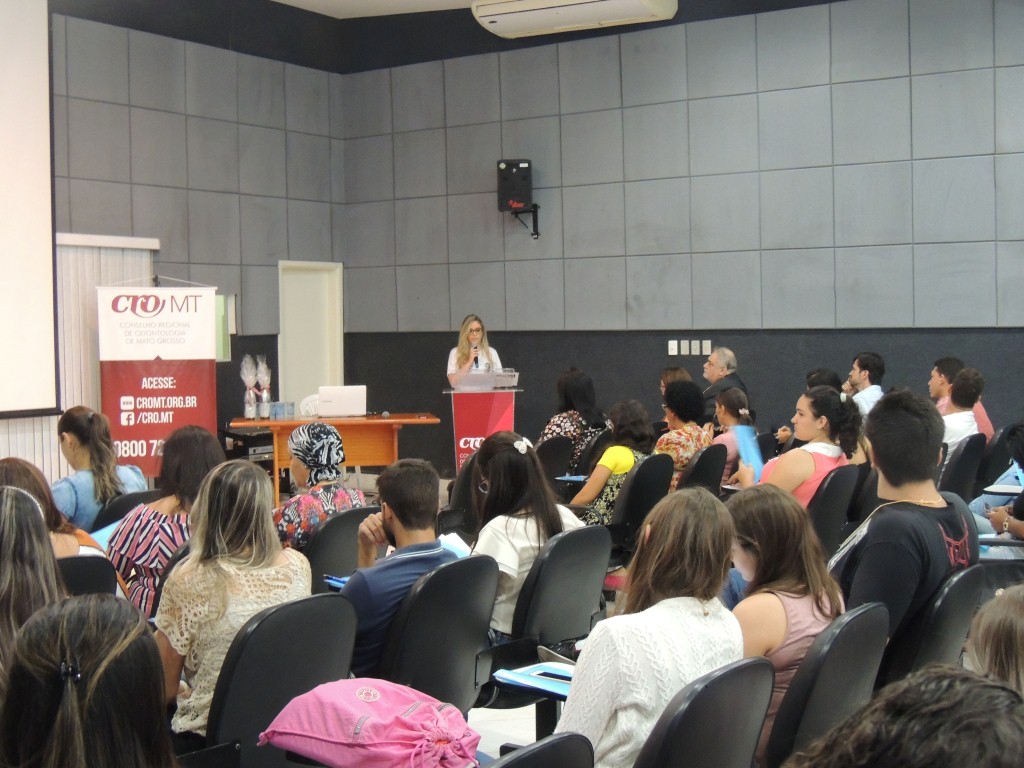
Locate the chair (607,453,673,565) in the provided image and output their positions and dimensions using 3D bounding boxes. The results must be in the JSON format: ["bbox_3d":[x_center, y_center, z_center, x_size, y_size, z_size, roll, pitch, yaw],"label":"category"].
[{"bbox_3d":[0.402,0.779,6.734,0.600,0.880,0.560,1,3,34],"label":"chair"}]

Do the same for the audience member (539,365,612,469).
[{"bbox_3d":[0.247,0.527,8.424,0.750,1.245,0.470,1,3,39],"label":"audience member"}]

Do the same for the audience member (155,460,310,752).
[{"bbox_3d":[-0.782,0.785,3.529,0.750,1.220,0.480,2,4,43],"label":"audience member"}]

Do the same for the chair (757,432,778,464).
[{"bbox_3d":[1.146,0.715,7.841,0.600,0.880,0.560,1,3,34],"label":"chair"}]

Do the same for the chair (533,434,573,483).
[{"bbox_3d":[0.028,0.735,7.862,0.600,0.890,0.560,1,3,33],"label":"chair"}]

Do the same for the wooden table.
[{"bbox_3d":[-1.427,0.658,11.296,1.680,0.750,0.640,-1,3,-6],"label":"wooden table"}]

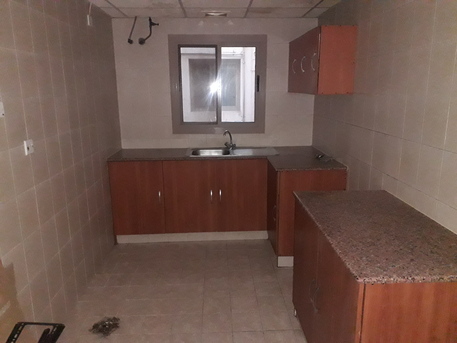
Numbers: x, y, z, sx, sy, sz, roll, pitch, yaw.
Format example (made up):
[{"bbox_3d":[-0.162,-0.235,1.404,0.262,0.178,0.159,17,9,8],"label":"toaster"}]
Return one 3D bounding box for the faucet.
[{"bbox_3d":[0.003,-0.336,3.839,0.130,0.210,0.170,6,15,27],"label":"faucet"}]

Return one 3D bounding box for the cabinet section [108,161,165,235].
[{"bbox_3d":[-0.902,0.208,3.792,0.516,0.749,0.555,-1,14,-2],"label":"cabinet section"}]

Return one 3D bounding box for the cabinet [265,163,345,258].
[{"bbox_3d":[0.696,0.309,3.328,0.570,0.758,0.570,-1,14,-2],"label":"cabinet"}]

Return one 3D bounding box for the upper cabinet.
[{"bbox_3d":[0.815,-0.974,3.267,0.287,0.503,1.098,-1,14,-2],"label":"upper cabinet"}]

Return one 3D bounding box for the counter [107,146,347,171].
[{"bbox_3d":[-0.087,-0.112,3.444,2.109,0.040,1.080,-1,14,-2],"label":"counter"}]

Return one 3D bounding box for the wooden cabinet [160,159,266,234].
[{"bbox_3d":[-0.129,0.202,3.796,1.033,0.753,0.540,-1,14,-2],"label":"wooden cabinet"}]

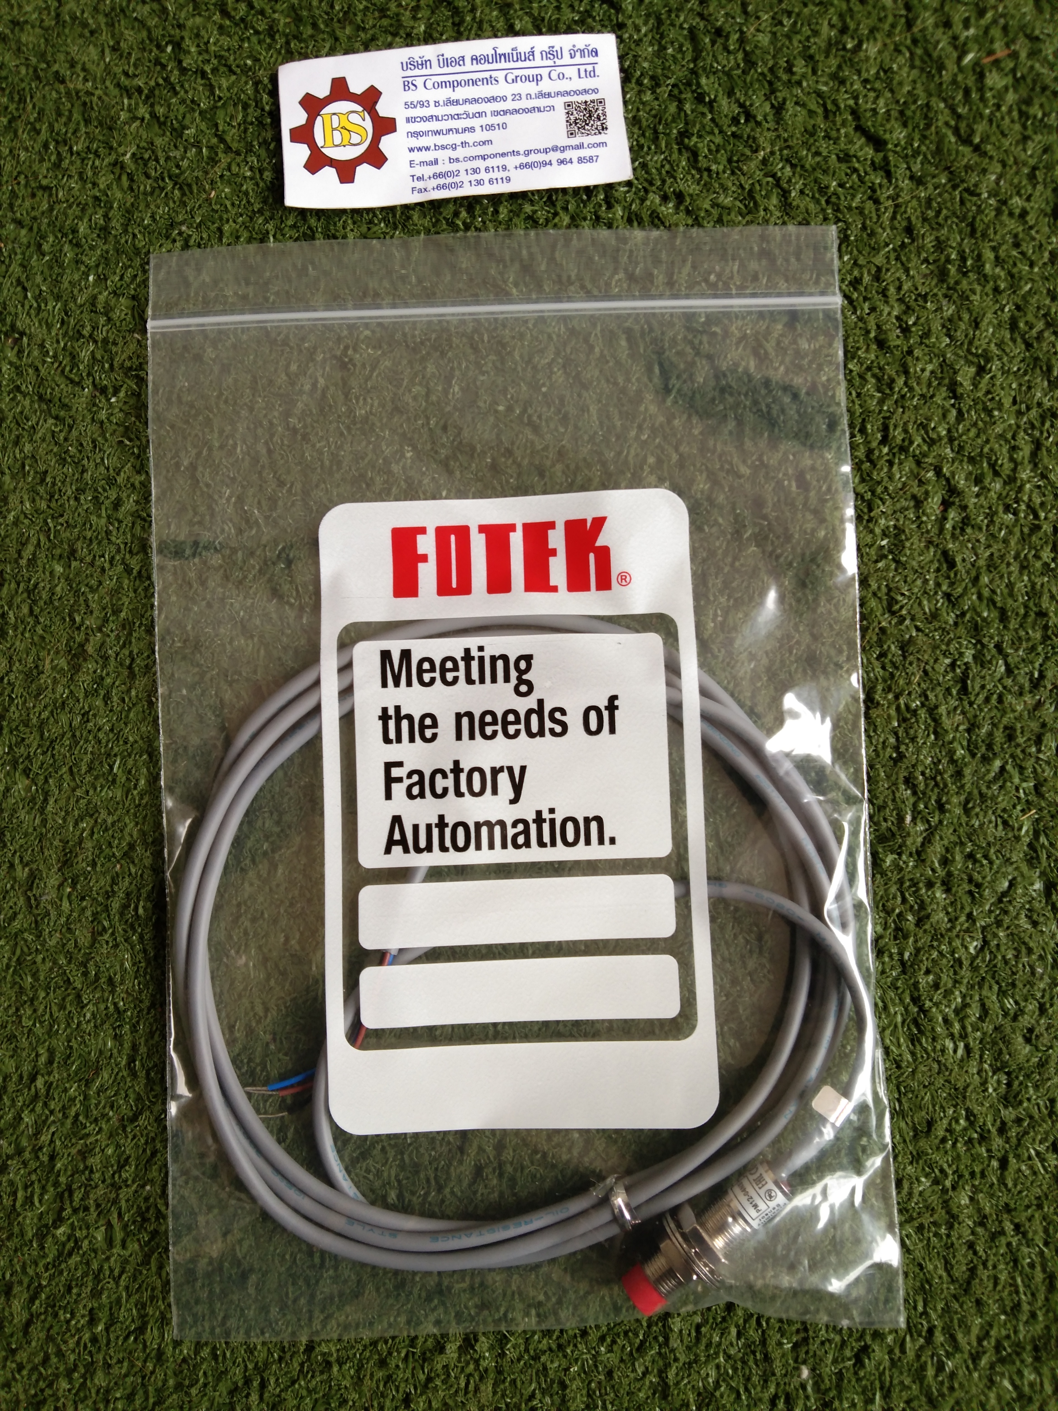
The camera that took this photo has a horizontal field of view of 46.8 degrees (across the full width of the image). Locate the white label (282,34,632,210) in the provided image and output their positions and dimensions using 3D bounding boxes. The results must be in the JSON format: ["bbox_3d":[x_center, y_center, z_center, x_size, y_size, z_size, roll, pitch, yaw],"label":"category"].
[{"bbox_3d":[-0.019,-0.146,0.304,0.086,0.005,0.040,-5,84,1],"label":"white label"}]

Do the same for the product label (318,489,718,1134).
[{"bbox_3d":[-0.004,0.024,0.289,0.090,0.004,0.150,-2,84,3],"label":"product label"}]

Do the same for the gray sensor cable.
[{"bbox_3d":[-0.003,0.059,0.281,0.161,0.019,0.161,-2,86,2],"label":"gray sensor cable"}]

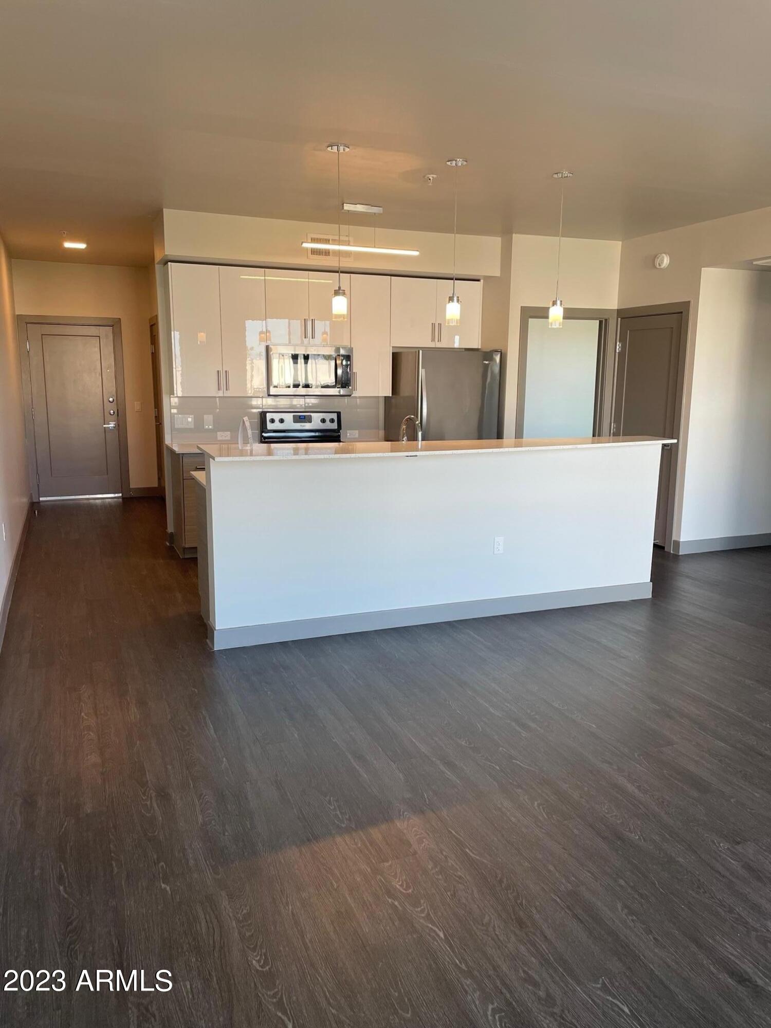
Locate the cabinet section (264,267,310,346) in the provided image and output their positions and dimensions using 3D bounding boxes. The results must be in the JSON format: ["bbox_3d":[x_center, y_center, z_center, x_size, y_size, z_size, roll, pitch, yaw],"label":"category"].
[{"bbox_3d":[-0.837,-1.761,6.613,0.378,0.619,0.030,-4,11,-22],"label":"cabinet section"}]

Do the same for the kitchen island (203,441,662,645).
[{"bbox_3d":[0.377,0.070,5.162,3.160,1.096,0.775,-4,11,-22],"label":"kitchen island"}]

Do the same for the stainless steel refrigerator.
[{"bbox_3d":[0.517,-0.652,7.271,0.796,1.732,0.825,-4,11,-22],"label":"stainless steel refrigerator"}]

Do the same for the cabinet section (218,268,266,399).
[{"bbox_3d":[-1.199,-1.537,6.557,0.379,1.055,0.030,-4,11,-22],"label":"cabinet section"}]

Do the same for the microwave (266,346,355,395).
[{"bbox_3d":[-0.730,-1.281,6.934,0.761,0.425,0.410,-4,11,-22],"label":"microwave"}]

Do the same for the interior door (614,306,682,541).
[{"bbox_3d":[2.353,-0.757,7.047,0.045,2.024,0.807,-4,11,-22],"label":"interior door"}]

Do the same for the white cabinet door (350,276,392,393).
[{"bbox_3d":[-0.124,-1.607,6.990,0.400,1.055,0.030,-4,11,-22],"label":"white cabinet door"}]

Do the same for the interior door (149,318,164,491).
[{"bbox_3d":[-2.649,-1.190,9.051,0.060,2.090,0.760,-4,11,-22],"label":"interior door"}]

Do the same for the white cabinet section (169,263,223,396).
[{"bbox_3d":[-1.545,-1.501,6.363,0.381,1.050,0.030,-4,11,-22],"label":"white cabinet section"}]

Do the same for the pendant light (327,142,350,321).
[{"bbox_3d":[-0.254,-1.528,4.247,0.121,0.905,0.121,0,10,0],"label":"pendant light"}]

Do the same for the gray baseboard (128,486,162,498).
[{"bbox_3d":[-2.978,-0.270,9.542,0.335,0.117,0.020,-4,11,-22],"label":"gray baseboard"}]

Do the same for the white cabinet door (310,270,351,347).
[{"bbox_3d":[-0.487,-1.795,6.804,0.388,0.624,0.030,-4,11,-22],"label":"white cabinet door"}]

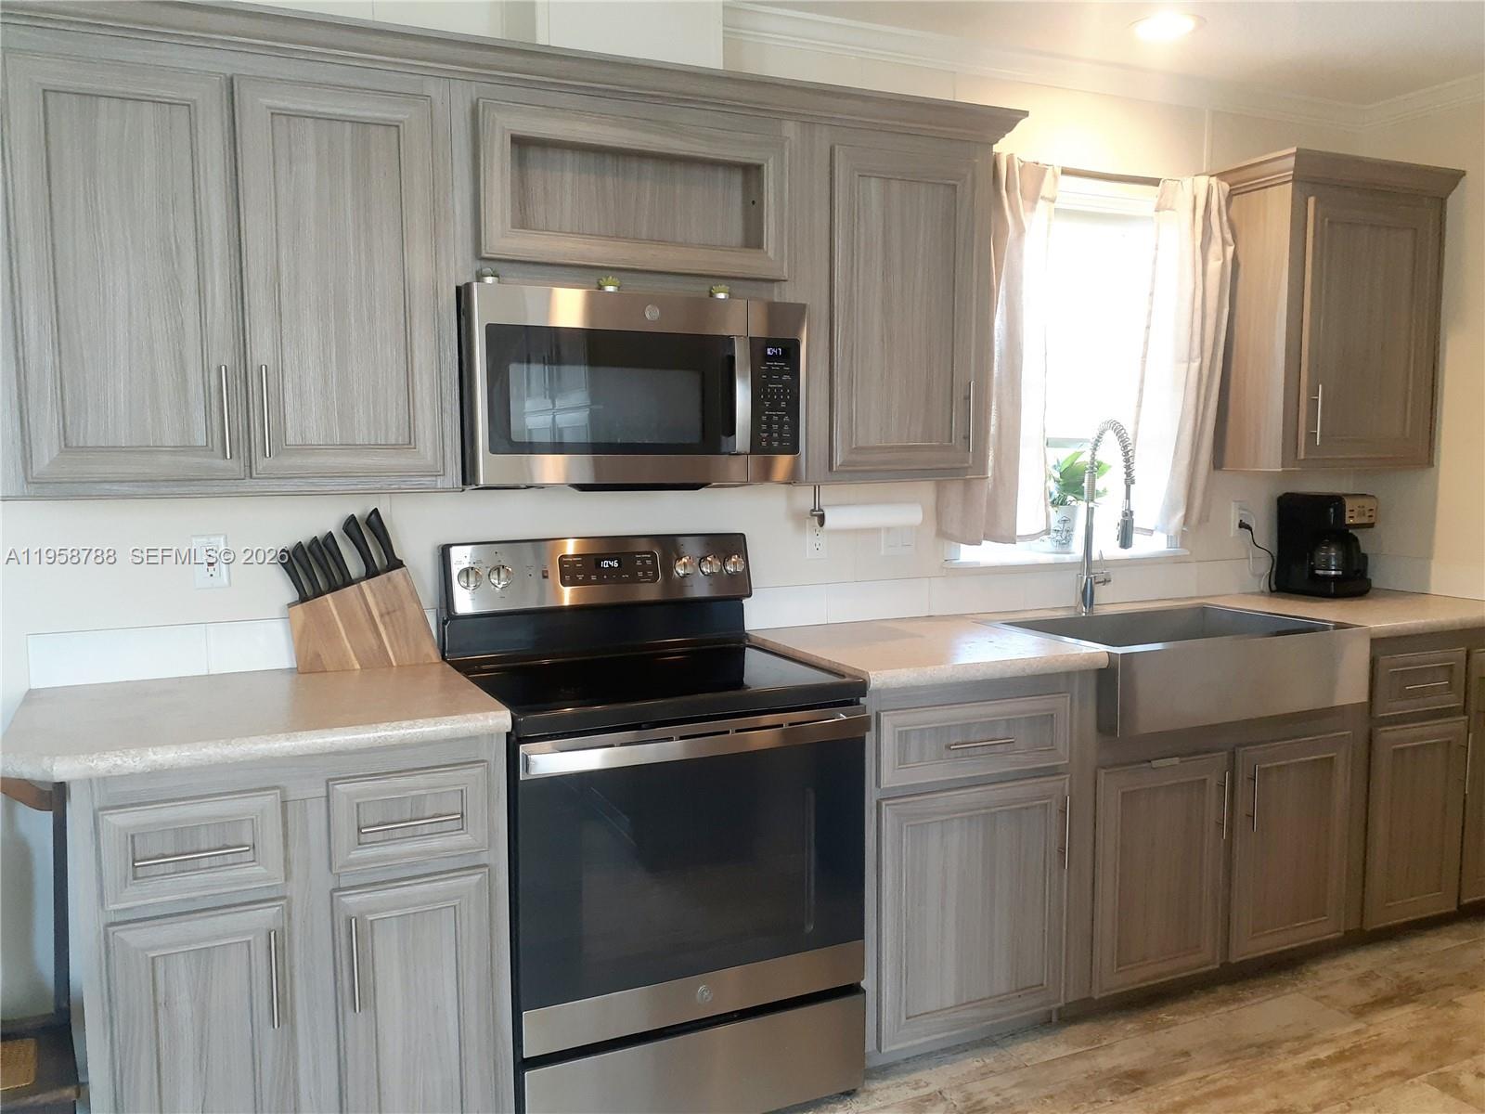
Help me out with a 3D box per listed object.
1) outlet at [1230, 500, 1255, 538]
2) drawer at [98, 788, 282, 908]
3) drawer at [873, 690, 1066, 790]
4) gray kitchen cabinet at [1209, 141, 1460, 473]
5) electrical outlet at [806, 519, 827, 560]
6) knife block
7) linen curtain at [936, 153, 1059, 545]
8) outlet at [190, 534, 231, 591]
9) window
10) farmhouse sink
[{"bbox_3d":[1.617,-0.121,3.746,0.078,0.116,0.030,-2,5,-25],"label":"outlet"},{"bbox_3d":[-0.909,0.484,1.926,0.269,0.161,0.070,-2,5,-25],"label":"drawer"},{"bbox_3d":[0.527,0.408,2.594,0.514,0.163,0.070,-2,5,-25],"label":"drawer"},{"bbox_3d":[1.828,-0.731,3.620,0.745,0.911,0.350,-2,5,-25],"label":"gray kitchen cabinet"},{"bbox_3d":[0.201,-0.048,3.092,0.066,0.111,0.020,-2,5,-25],"label":"electrical outlet"},{"bbox_3d":[-0.843,0.132,2.589,0.318,0.228,0.068,-2,5,-25],"label":"knife block"},{"bbox_3d":[0.704,-0.562,3.227,0.365,1.055,0.090,-2,5,-25],"label":"linen curtain"},{"bbox_3d":[-1.132,0.011,2.470,0.071,0.116,0.020,-2,5,-25],"label":"outlet"},{"bbox_3d":[0.974,-0.554,3.454,0.855,1.110,0.110,-2,5,-25],"label":"window"},{"bbox_3d":[1.141,0.285,3.111,0.852,0.211,0.550,-2,5,-25],"label":"farmhouse sink"}]

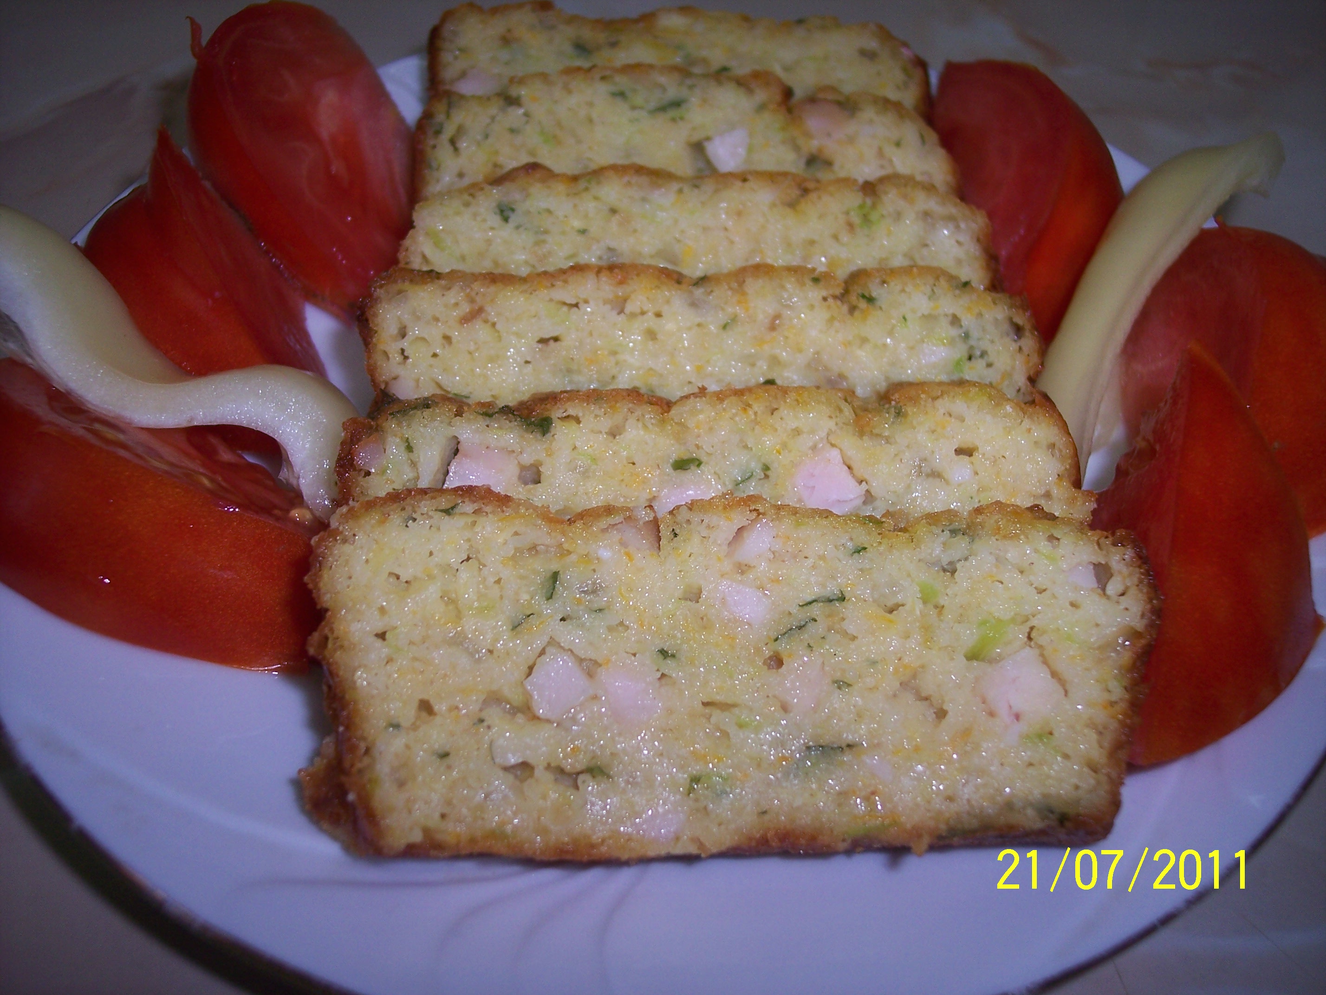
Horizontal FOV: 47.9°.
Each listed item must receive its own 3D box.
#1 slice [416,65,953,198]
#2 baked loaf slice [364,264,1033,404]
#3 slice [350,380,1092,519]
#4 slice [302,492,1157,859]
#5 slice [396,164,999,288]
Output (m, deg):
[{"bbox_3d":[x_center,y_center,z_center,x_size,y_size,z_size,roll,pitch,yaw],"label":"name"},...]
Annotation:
[{"bbox_3d":[0.004,-0.061,0.309,0.109,0.018,0.049,0,79,-1],"label":"slice"},{"bbox_3d":[0.006,-0.014,0.261,0.115,0.018,0.049,0,83,-1],"label":"baked loaf slice"},{"bbox_3d":[0.008,0.008,0.239,0.116,0.018,0.049,0,84,-1],"label":"slice"},{"bbox_3d":[0.009,0.025,0.219,0.119,0.018,0.049,0,86,-1],"label":"slice"},{"bbox_3d":[0.006,-0.035,0.283,0.110,0.018,0.049,0,81,-1],"label":"slice"}]

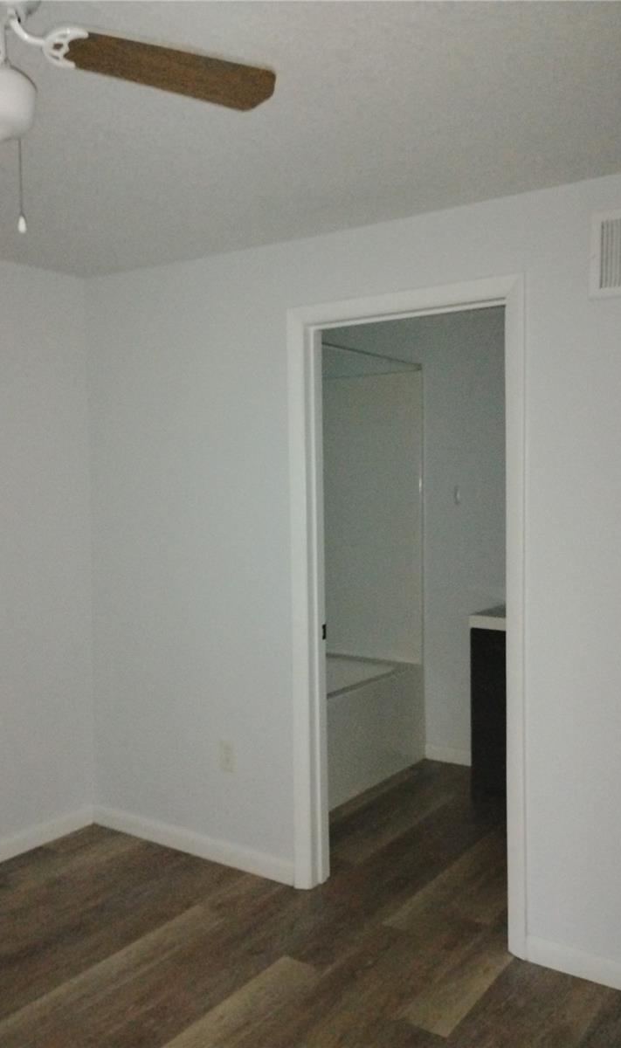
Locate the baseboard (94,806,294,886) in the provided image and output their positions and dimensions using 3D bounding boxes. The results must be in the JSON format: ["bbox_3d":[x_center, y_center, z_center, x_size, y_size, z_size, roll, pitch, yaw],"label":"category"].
[{"bbox_3d":[-0.524,1.310,3.503,1.091,0.082,0.014,2,3,34],"label":"baseboard"}]

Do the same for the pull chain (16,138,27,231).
[{"bbox_3d":[-0.487,-0.570,1.430,0.013,0.164,0.013,2,3,34],"label":"pull chain"}]

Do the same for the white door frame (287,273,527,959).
[{"bbox_3d":[0.329,0.294,2.948,0.896,2.156,0.140,2,3,34],"label":"white door frame"}]

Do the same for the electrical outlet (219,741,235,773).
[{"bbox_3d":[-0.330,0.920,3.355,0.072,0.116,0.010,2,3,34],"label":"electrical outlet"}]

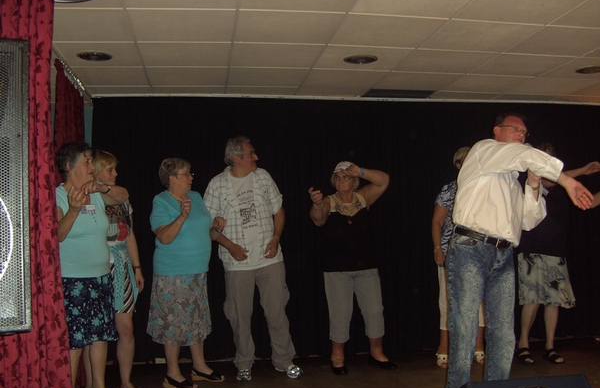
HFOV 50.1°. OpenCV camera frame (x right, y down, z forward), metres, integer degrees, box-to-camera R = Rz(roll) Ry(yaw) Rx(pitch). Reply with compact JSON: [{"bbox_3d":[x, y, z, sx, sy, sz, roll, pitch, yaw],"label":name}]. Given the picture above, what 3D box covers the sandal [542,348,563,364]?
[{"bbox_3d":[1.893,1.217,4.764,0.095,0.085,0.240,1,-4,-32],"label":"sandal"}]

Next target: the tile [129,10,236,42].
[{"bbox_3d":[-0.670,-0.970,3.679,0.600,0.025,0.600,0,-4,-9],"label":"tile"}]

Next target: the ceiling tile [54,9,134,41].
[{"bbox_3d":[-1.218,-0.941,3.558,0.580,0.025,0.600,0,-4,-8],"label":"ceiling tile"}]

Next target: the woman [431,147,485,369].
[{"bbox_3d":[1.284,0.478,5.028,0.470,1.710,0.330,0,-4,-8],"label":"woman"}]

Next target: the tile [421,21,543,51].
[{"bbox_3d":[1.084,-0.964,3.899,0.600,0.025,0.600,0,-4,-8],"label":"tile"}]

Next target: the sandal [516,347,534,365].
[{"bbox_3d":[1.746,1.250,4.962,0.095,0.090,0.245,0,-4,-8],"label":"sandal"}]

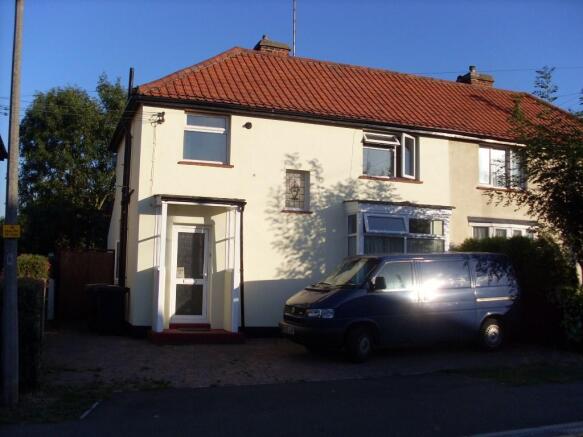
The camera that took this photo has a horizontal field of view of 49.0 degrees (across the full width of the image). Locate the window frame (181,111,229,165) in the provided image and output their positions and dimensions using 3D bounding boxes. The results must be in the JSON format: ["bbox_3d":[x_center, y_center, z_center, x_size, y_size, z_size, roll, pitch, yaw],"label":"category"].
[{"bbox_3d":[-1.853,-1.741,14.008,1.063,1.129,0.140,3,-6,-20],"label":"window frame"}]

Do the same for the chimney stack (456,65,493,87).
[{"bbox_3d":[5.737,-4.215,20.122,0.887,0.808,0.788,3,-6,-20],"label":"chimney stack"}]

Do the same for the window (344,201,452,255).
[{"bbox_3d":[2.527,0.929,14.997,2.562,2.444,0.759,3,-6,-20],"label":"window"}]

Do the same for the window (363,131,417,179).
[{"bbox_3d":[2.426,-1.514,15.537,1.528,1.122,0.220,3,-6,-20],"label":"window"}]

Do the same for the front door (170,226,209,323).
[{"bbox_3d":[-2.146,1.177,13.597,0.855,2.081,0.100,3,-6,-20],"label":"front door"}]

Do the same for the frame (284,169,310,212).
[{"bbox_3d":[0.130,-0.647,14.651,0.619,0.875,0.140,3,-6,-20],"label":"frame"}]

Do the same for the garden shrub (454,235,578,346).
[{"bbox_3d":[5.028,1.620,14.300,2.400,2.500,2.300,3,-6,-20],"label":"garden shrub"}]

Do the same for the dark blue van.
[{"bbox_3d":[2.130,1.620,12.360,4.720,1.940,1.870,4,-6,-26],"label":"dark blue van"}]

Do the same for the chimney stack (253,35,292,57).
[{"bbox_3d":[-0.571,-4.548,17.773,0.867,0.759,0.788,3,-6,-20],"label":"chimney stack"}]

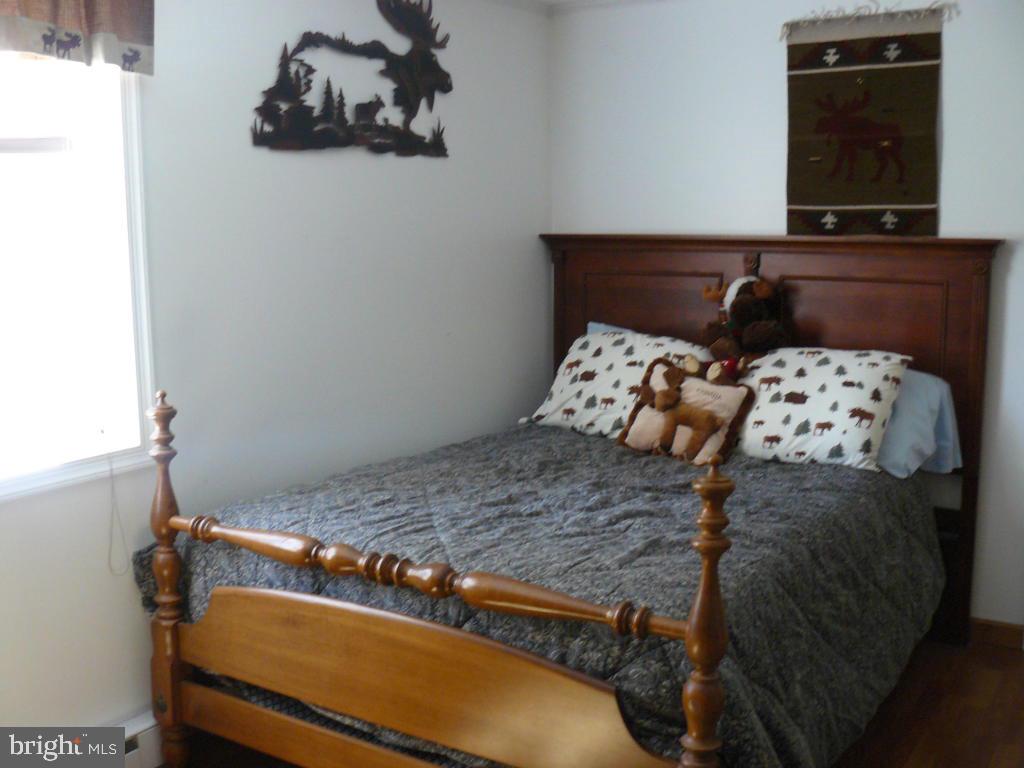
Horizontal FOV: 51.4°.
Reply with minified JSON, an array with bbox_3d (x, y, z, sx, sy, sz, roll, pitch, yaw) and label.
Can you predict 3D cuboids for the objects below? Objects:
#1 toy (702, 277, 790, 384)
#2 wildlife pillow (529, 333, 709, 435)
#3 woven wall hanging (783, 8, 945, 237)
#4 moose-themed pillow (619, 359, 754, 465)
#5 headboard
[{"bbox_3d":[0.827,-0.189,3.752,0.260,0.350,0.240,5,11,32],"label":"toy"},{"bbox_3d":[0.435,0.000,4.094,0.630,0.150,0.440,5,55,32],"label":"wildlife pillow"},{"bbox_3d":[1.243,-0.888,3.772,0.530,0.792,0.020,5,11,32],"label":"woven wall hanging"},{"bbox_3d":[0.592,0.088,3.643,0.420,0.310,0.130,8,-24,42],"label":"moose-themed pillow"},{"bbox_3d":[0.893,0.146,4.120,1.763,1.413,0.090,5,11,32],"label":"headboard"}]

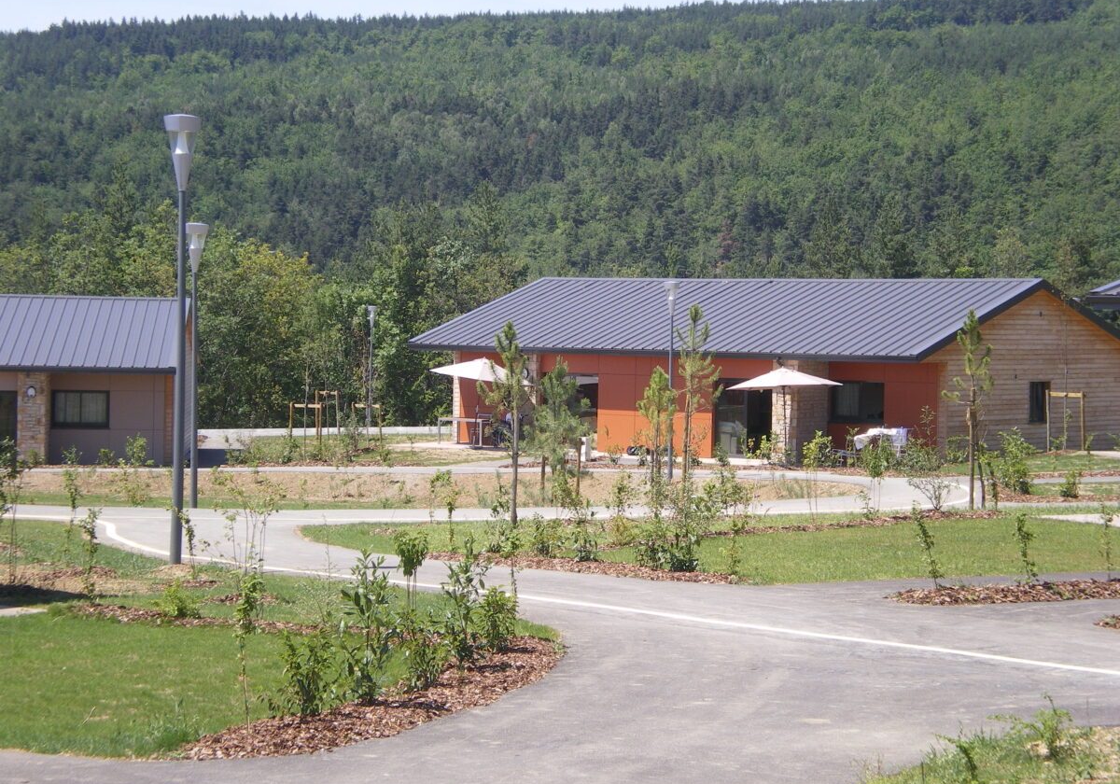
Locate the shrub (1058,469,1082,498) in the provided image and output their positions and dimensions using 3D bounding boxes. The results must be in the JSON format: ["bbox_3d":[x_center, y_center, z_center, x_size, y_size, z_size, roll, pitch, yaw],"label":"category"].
[{"bbox_3d":[10.782,1.943,59.500,0.473,0.631,0.450,1,2,0],"label":"shrub"}]

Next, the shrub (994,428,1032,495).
[{"bbox_3d":[9.900,1.519,61.500,0.856,1.468,0.814,1,2,0],"label":"shrub"}]

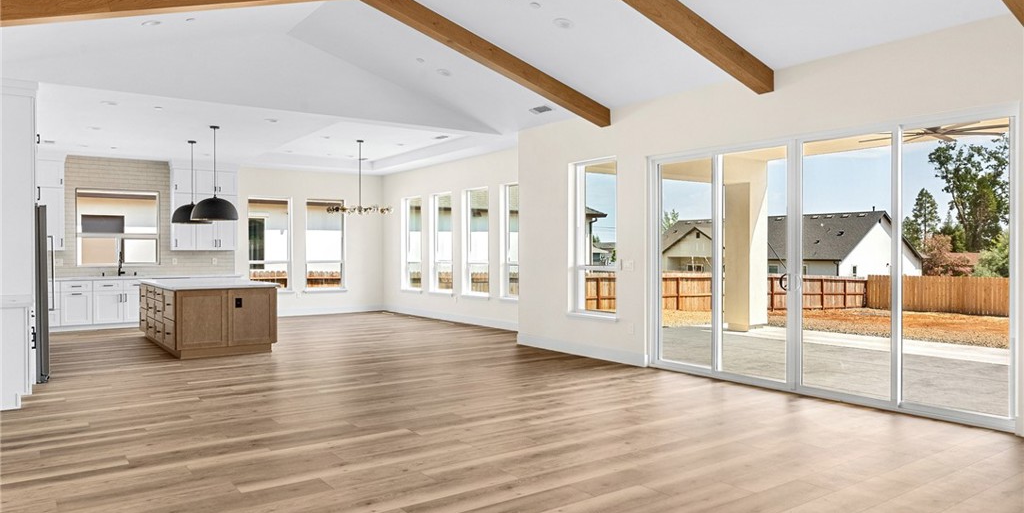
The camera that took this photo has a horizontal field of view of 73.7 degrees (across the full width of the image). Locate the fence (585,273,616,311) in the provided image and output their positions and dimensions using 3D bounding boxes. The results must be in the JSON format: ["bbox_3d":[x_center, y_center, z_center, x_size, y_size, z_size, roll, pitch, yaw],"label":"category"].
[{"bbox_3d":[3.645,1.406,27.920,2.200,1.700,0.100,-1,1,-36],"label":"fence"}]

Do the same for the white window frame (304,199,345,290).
[{"bbox_3d":[-4.025,-0.239,14.688,0.913,1.978,0.120,-1,1,-36],"label":"white window frame"}]

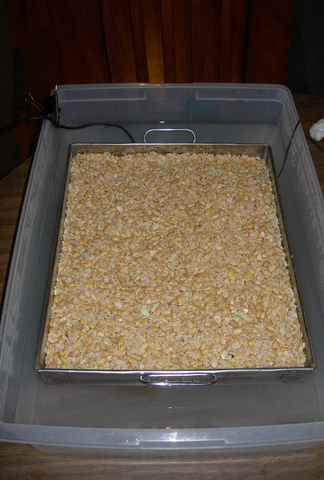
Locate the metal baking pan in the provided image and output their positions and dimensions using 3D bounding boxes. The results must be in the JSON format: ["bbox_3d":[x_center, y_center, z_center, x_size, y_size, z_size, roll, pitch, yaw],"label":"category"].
[{"bbox_3d":[0.017,0.017,0.836,0.360,0.060,0.429,0,52,-1],"label":"metal baking pan"}]

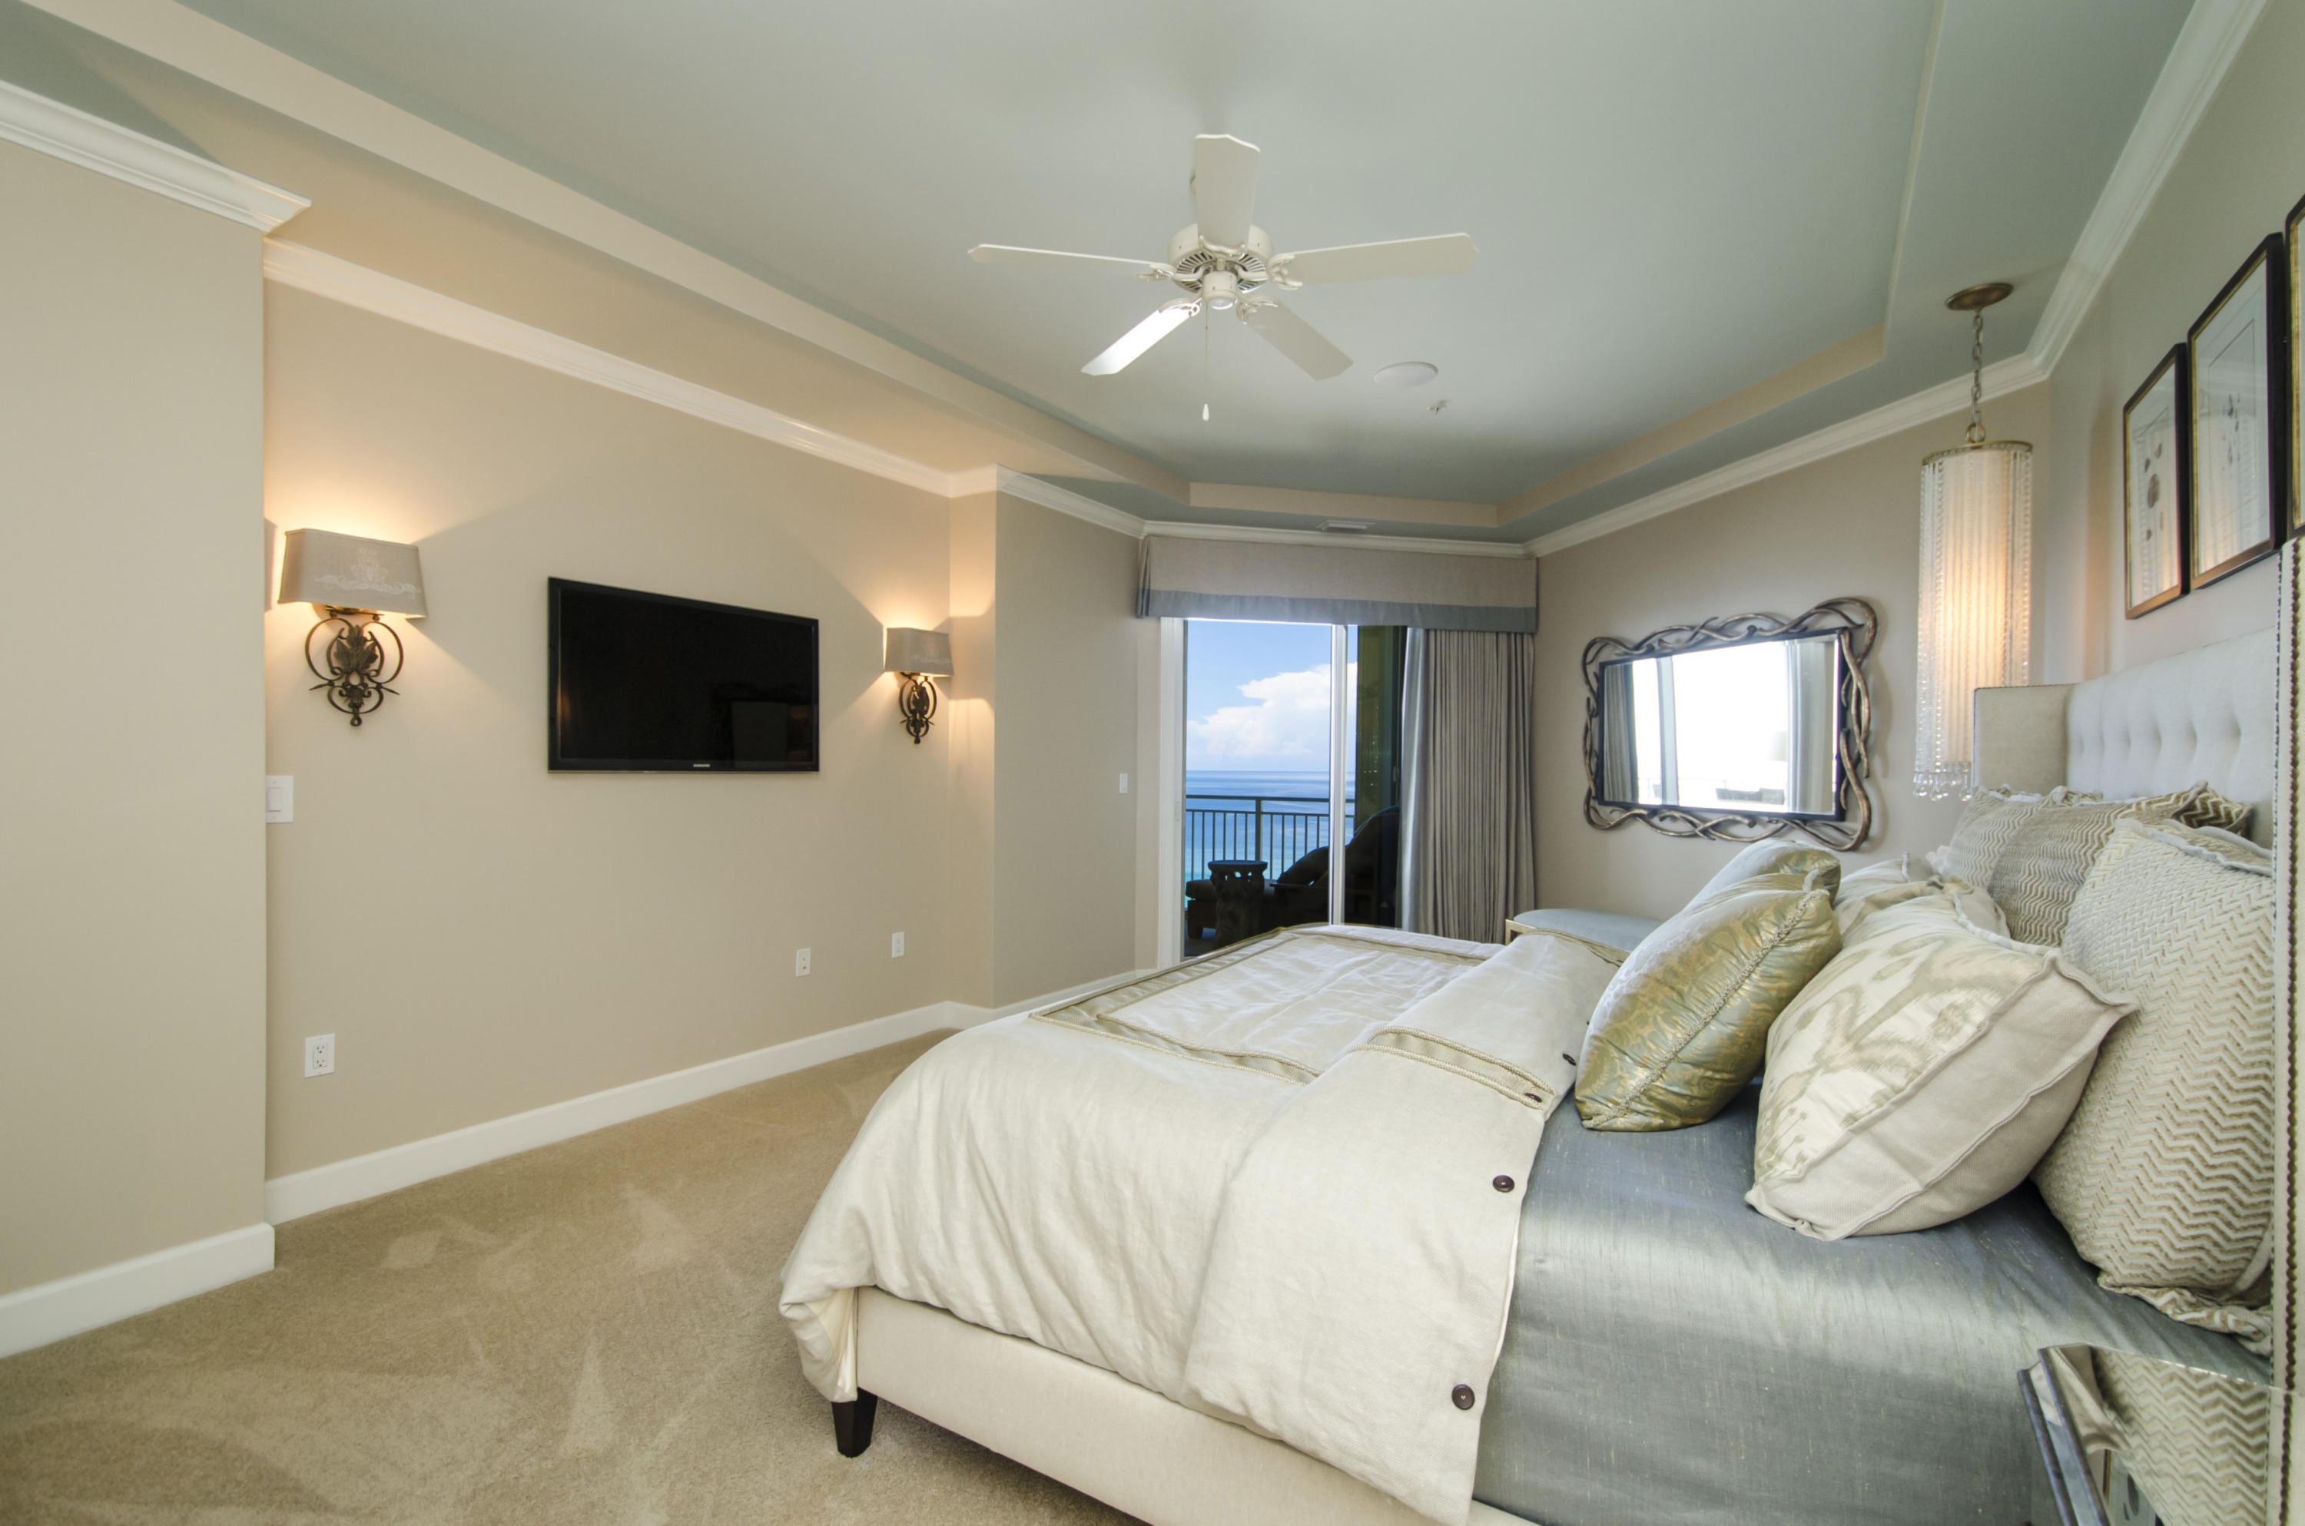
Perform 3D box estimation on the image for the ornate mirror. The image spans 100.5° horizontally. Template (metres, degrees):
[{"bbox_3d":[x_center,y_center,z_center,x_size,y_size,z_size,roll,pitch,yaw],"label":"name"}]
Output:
[{"bbox_3d":[2.794,-0.159,4.859,0.070,1.077,1.777,0,-1,-14],"label":"ornate mirror"}]

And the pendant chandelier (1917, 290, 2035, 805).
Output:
[{"bbox_3d":[2.547,-0.663,2.959,0.261,1.554,0.261,0,-1,35],"label":"pendant chandelier"}]

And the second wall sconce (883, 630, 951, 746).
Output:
[{"bbox_3d":[-1.102,-0.362,4.577,0.151,0.540,0.301,0,-1,35],"label":"second wall sconce"}]

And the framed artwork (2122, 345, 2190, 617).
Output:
[{"bbox_3d":[2.408,-0.646,2.300,0.025,0.554,0.442,0,-1,35],"label":"framed artwork"}]

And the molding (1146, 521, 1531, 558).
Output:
[{"bbox_3d":[1.202,-1.363,5.920,2.602,0.092,0.068,0,0,-12],"label":"molding"}]

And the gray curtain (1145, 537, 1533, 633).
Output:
[{"bbox_3d":[1.219,-1.069,5.941,2.560,0.492,0.201,0,-1,-14],"label":"gray curtain"}]

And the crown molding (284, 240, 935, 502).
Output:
[{"bbox_3d":[-1.734,-1.391,3.712,0.068,0.092,2.674,0,-1,34],"label":"crown molding"}]

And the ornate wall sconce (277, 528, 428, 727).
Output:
[{"bbox_3d":[-2.306,-0.373,2.774,0.165,0.539,0.305,0,-1,34],"label":"ornate wall sconce"}]

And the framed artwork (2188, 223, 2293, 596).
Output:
[{"bbox_3d":[2.111,-0.653,1.872,0.025,0.555,0.442,0,-1,35],"label":"framed artwork"}]

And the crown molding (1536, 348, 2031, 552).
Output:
[{"bbox_3d":[2.754,-1.368,4.769,0.068,0.092,2.988,0,0,-12],"label":"crown molding"}]

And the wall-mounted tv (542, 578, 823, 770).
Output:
[{"bbox_3d":[-1.753,-0.292,3.671,0.070,0.649,1.060,0,-1,35],"label":"wall-mounted tv"}]

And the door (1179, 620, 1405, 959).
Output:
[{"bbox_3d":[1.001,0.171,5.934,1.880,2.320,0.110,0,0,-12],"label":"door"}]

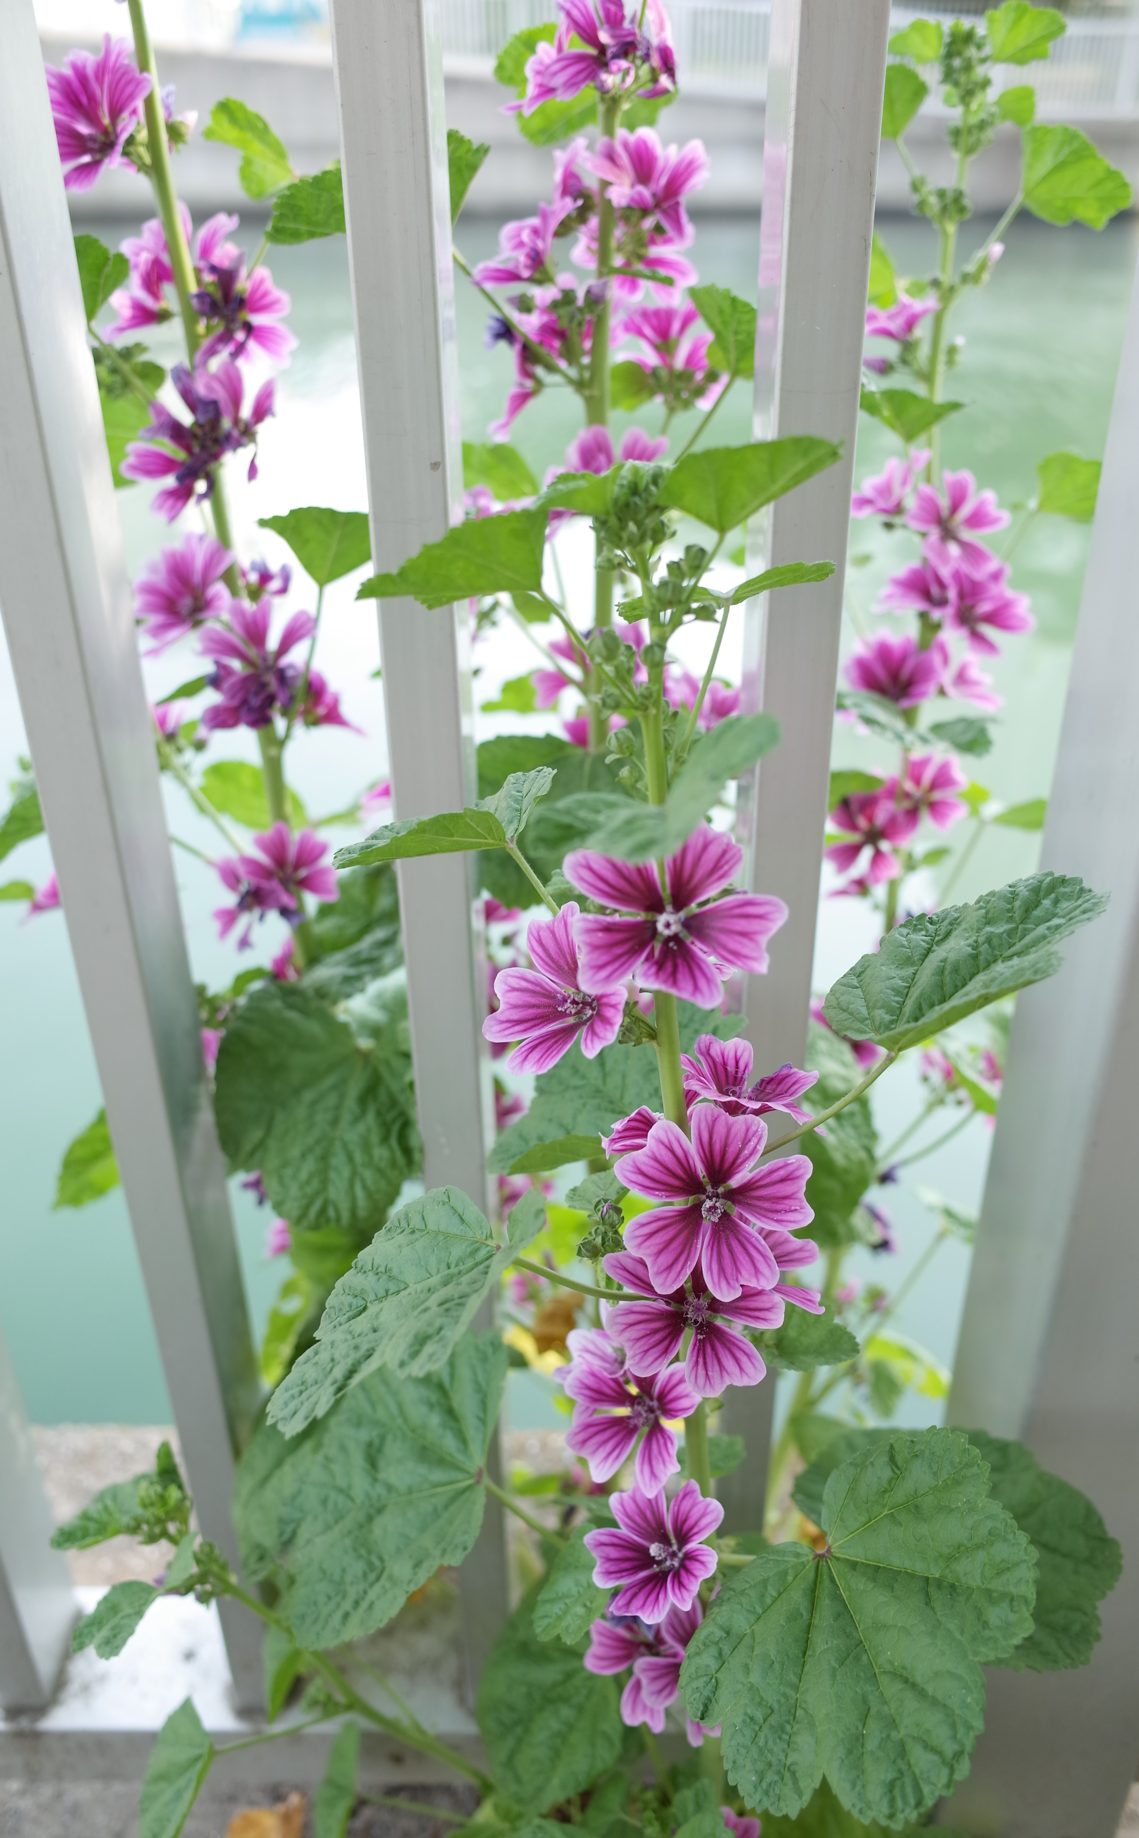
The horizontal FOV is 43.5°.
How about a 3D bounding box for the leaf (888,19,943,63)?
[{"bbox_3d":[0.142,-0.363,0.590,0.025,0.020,0.012,5,32,10],"label":"leaf"}]

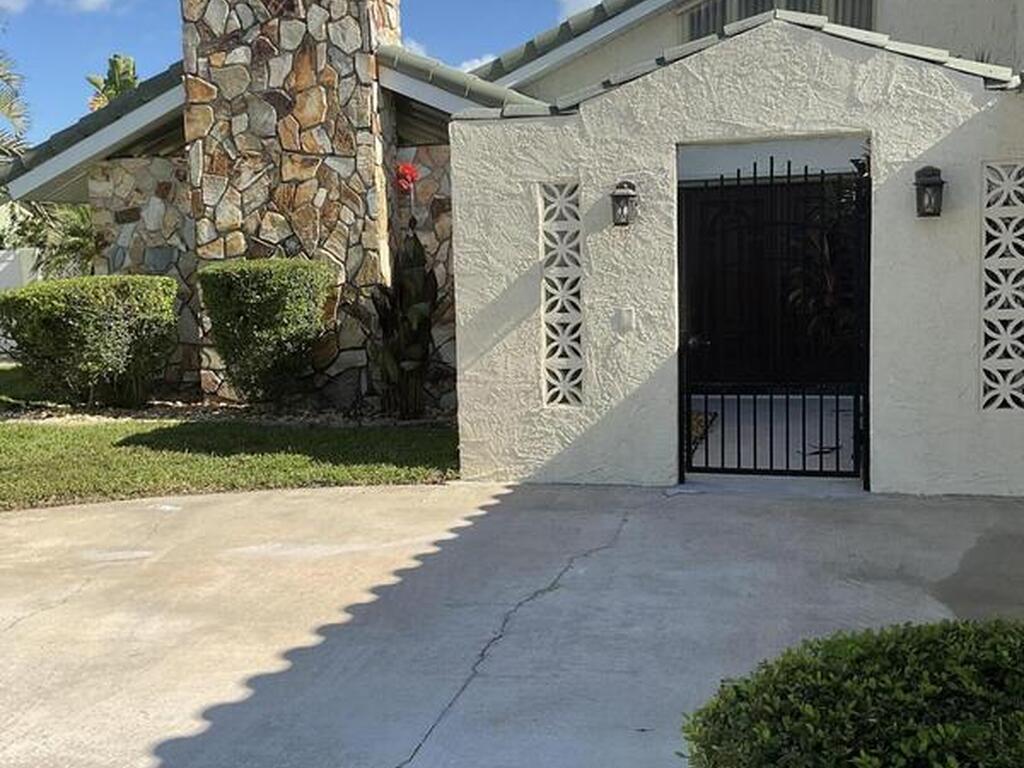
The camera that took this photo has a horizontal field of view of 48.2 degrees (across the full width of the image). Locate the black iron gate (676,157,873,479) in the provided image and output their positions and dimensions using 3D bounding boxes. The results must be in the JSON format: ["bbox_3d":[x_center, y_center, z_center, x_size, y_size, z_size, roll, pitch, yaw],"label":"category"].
[{"bbox_3d":[1.673,-0.385,7.333,1.170,2.110,0.080,0,6,15],"label":"black iron gate"}]

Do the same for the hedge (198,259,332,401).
[{"bbox_3d":[-2.608,-0.566,12.100,1.280,1.481,1.100,0,6,15],"label":"hedge"}]

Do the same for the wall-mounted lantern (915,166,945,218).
[{"bbox_3d":[2.490,-1.142,6.821,0.175,0.305,0.190,0,6,15],"label":"wall-mounted lantern"}]

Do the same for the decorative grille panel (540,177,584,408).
[{"bbox_3d":[0.337,-0.597,7.623,0.305,1.500,0.100,0,6,15],"label":"decorative grille panel"}]

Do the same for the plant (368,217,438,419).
[{"bbox_3d":[-1.034,-0.634,10.900,0.620,1.906,0.580,0,6,15],"label":"plant"}]

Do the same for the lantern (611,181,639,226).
[{"bbox_3d":[0.718,-1.153,7.304,0.175,0.290,0.190,0,6,15],"label":"lantern"}]

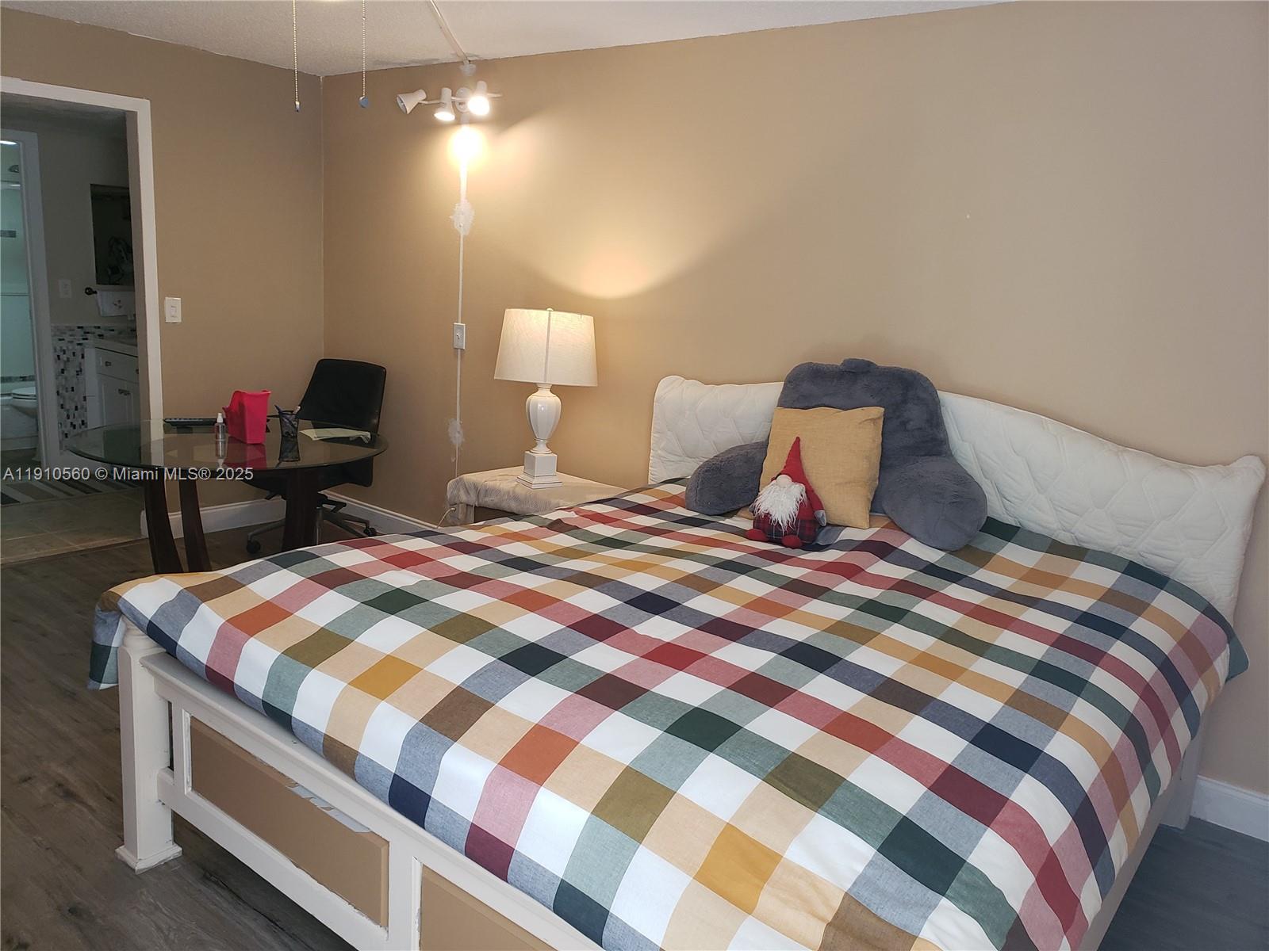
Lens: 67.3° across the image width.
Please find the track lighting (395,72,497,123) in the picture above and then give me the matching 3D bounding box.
[{"bbox_3d":[-0.861,-1.732,4.403,0.680,0.170,0.190,13,15,36],"label":"track lighting"}]

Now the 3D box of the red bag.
[{"bbox_3d":[-1.569,-0.250,3.859,0.160,0.205,0.115,14,16,38],"label":"red bag"}]

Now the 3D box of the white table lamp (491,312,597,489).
[{"bbox_3d":[-0.386,-0.347,4.085,0.430,0.750,0.430,4,12,-1],"label":"white table lamp"}]

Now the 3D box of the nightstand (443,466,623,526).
[{"bbox_3d":[-0.404,0.338,4.103,0.620,0.600,0.530,13,15,36],"label":"nightstand"}]

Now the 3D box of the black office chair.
[{"bbox_3d":[-1.669,-0.111,4.981,0.620,0.930,0.650,8,13,19],"label":"black office chair"}]

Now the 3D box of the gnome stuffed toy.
[{"bbox_3d":[0.489,0.039,2.972,0.235,0.330,0.190,10,14,27],"label":"gnome stuffed toy"}]

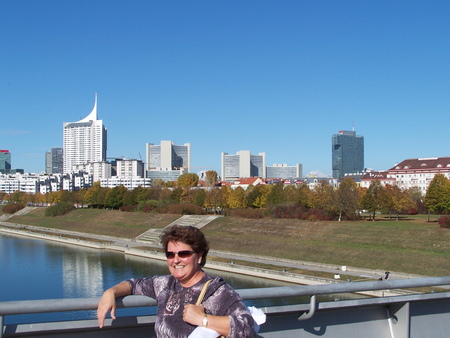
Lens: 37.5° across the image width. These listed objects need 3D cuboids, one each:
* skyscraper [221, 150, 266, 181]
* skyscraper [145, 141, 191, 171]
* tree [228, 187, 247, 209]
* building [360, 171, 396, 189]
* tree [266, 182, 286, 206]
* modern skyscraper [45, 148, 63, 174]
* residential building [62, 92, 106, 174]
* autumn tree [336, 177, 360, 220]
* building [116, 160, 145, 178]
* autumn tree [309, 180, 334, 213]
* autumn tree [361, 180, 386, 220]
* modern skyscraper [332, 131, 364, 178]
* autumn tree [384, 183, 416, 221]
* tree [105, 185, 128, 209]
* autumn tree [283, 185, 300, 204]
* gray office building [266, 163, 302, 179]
[{"bbox_3d":[36.670,15.440,1280.000,86.840,102.280,70.000,0,-2,2],"label":"skyscraper"},{"bbox_3d":[-108.180,5.740,1270.000,86.160,118.710,70.000,0,-2,-5],"label":"skyscraper"},{"bbox_3d":[4.180,10.290,222.000,6.020,8.870,6.000,0,-2,1],"label":"tree"},{"bbox_3d":[92.567,11.531,399.839,20.000,20.060,12.000,-1,-2,27],"label":"building"},{"bbox_3d":[15.760,8.880,203.000,6.120,9.490,6.200,0,-2,4],"label":"tree"},{"bbox_3d":[-341.370,13.530,1330.000,37.090,109.280,32.000,1,-2,-14],"label":"modern skyscraper"},{"bbox_3d":[-207.157,-35.332,986.765,60.000,153.530,22.000,0,-2,14],"label":"residential building"},{"bbox_3d":[29.550,7.180,160.000,6.270,10.730,6.200,0,-2,10],"label":"autumn tree"},{"bbox_3d":[-97.784,11.275,690.014,23.000,40.250,18.000,-1,-2,17],"label":"building"},{"bbox_3d":[26.480,8.160,182.000,7.130,10.020,7.200,0,-2,8],"label":"autumn tree"},{"bbox_3d":[40.522,8.634,180.811,6.700,11.000,6.700,0,-2,0],"label":"autumn tree"},{"bbox_3d":[273.700,-13.168,1471.292,62.000,142.080,32.000,1,-2,-35],"label":"modern skyscraper"},{"bbox_3d":[42.450,8.080,160.000,7.480,8.680,7.400,-1,-3,15],"label":"autumn tree"},{"bbox_3d":[-49.400,12.712,301.743,10.000,11.050,10.000,0,-2,0],"label":"tree"},{"bbox_3d":[24.062,10.868,239.769,6.800,10.530,6.800,0,-2,0],"label":"autumn tree"},{"bbox_3d":[130.966,23.246,1460.051,80.000,68.530,45.000,0,-2,5],"label":"gray office building"}]

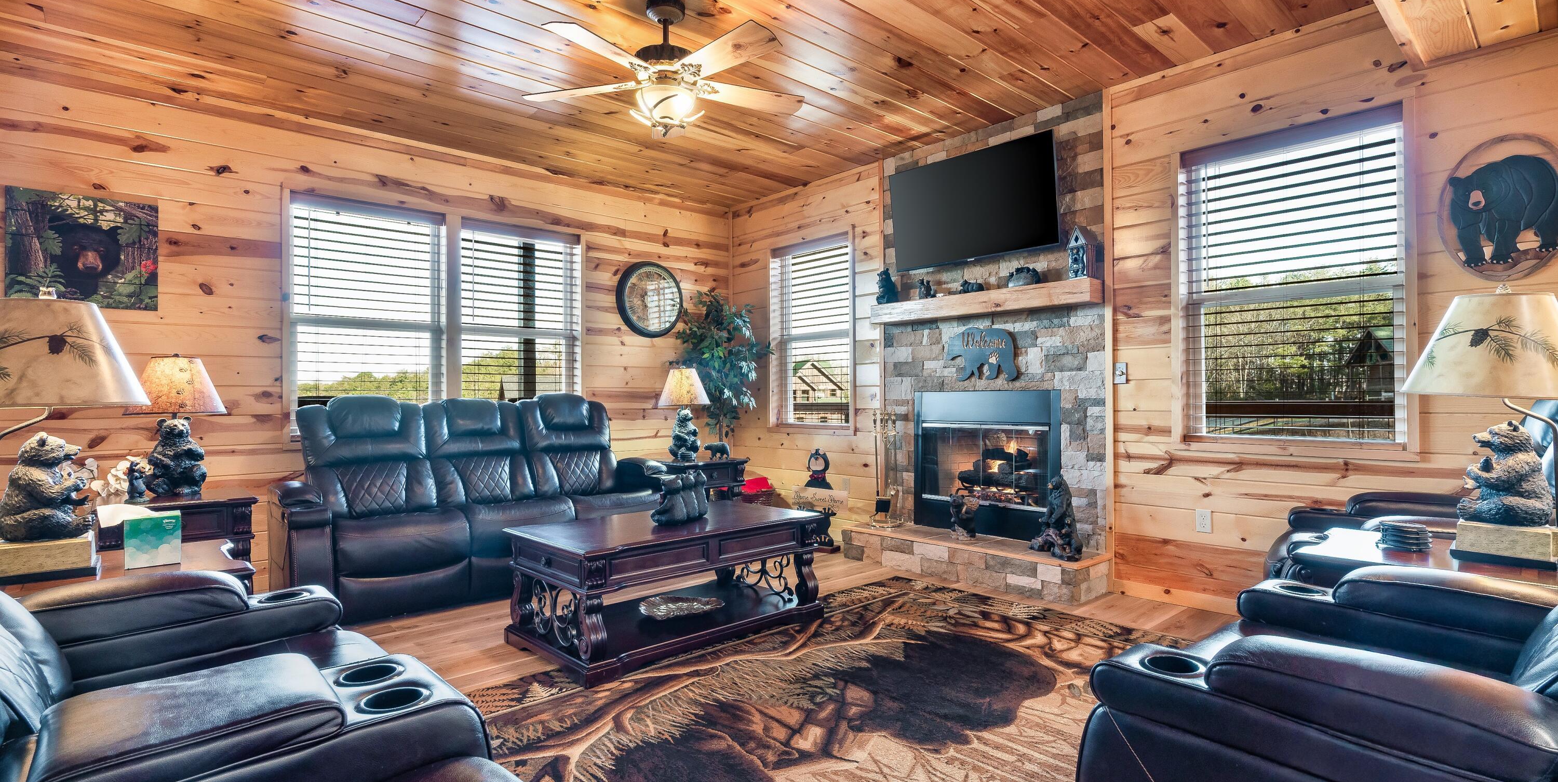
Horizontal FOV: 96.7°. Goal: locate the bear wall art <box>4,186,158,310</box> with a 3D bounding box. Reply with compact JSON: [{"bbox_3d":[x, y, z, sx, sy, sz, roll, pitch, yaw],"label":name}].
[{"bbox_3d":[-3.575,-0.721,3.569,0.560,0.572,0.030,0,-1,-41],"label":"bear wall art"}]

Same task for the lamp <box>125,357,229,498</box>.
[{"bbox_3d":[-3.126,0.173,3.604,0.400,0.726,0.400,-1,-1,38],"label":"lamp"}]

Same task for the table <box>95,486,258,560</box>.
[{"bbox_3d":[-2.986,0.838,3.462,0.580,0.612,0.620,0,-1,-41],"label":"table"}]

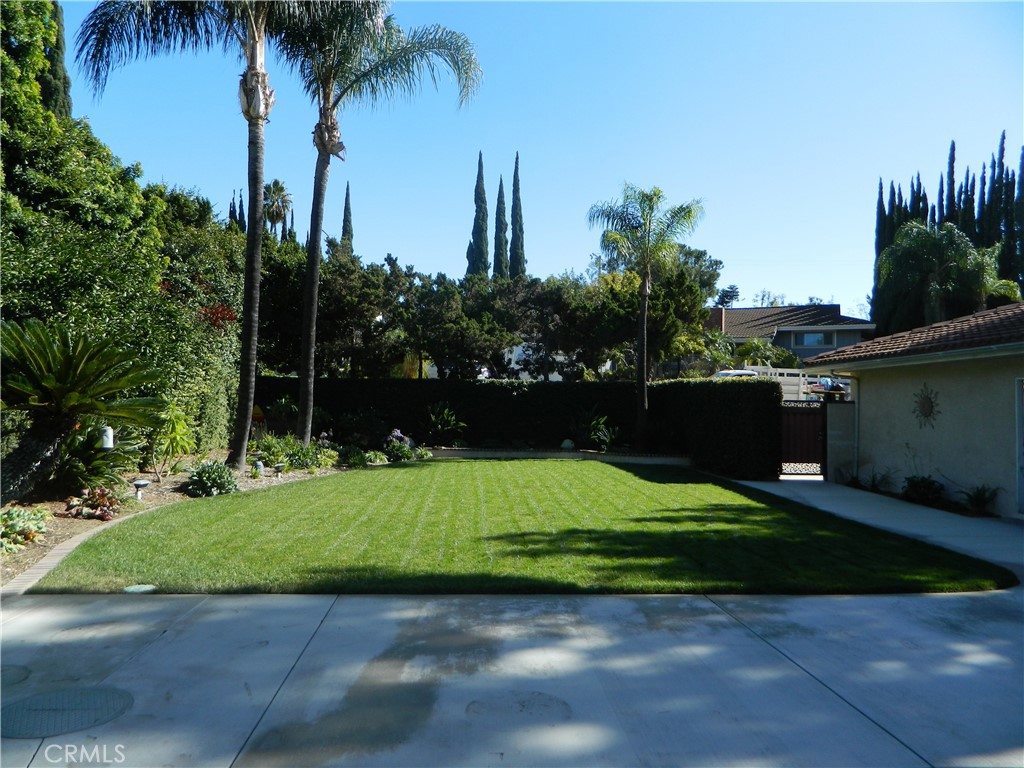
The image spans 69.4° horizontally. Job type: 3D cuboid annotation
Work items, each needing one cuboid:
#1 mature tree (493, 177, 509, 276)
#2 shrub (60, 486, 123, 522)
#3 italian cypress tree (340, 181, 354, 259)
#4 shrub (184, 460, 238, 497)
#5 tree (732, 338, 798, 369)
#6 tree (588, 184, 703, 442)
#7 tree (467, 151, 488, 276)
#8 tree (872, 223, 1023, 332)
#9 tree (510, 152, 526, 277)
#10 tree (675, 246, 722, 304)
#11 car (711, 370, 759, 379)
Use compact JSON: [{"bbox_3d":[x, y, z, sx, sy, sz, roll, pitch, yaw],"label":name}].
[{"bbox_3d":[-0.669,-5.001,45.000,1.200,15.130,1.200,0,-2,0],"label":"mature tree"},{"bbox_3d":[-5.814,1.669,10.200,0.880,0.400,0.750,0,-2,0],"label":"shrub"},{"bbox_3d":[-10.677,-5.279,48.000,1.100,15.730,1.100,0,-2,0],"label":"italian cypress tree"},{"bbox_3d":[-5.306,1.674,13.100,0.930,0.600,0.900,0,-2,0],"label":"shrub"},{"bbox_3d":[12.734,-0.131,37.000,3.400,4.291,3.200,0,-2,0],"label":"tree"},{"bbox_3d":[3.972,-1.904,22.000,3.400,8.003,3.400,0,-2,0],"label":"tree"},{"bbox_3d":[-2.069,-5.797,45.000,1.500,16.703,1.500,0,-2,0],"label":"tree"},{"bbox_3d":[17.627,-2.178,30.000,5.800,8.828,5.500,0,-2,0],"label":"tree"},{"bbox_3d":[0.396,-5.758,45.000,1.200,16.659,1.200,0,-2,0],"label":"tree"},{"bbox_3d":[10.138,-2.837,42.000,5.000,10.172,5.000,0,-2,0],"label":"tree"},{"bbox_3d":[8.569,0.291,29.000,4.800,1.650,1.850,1,-2,-28],"label":"car"}]

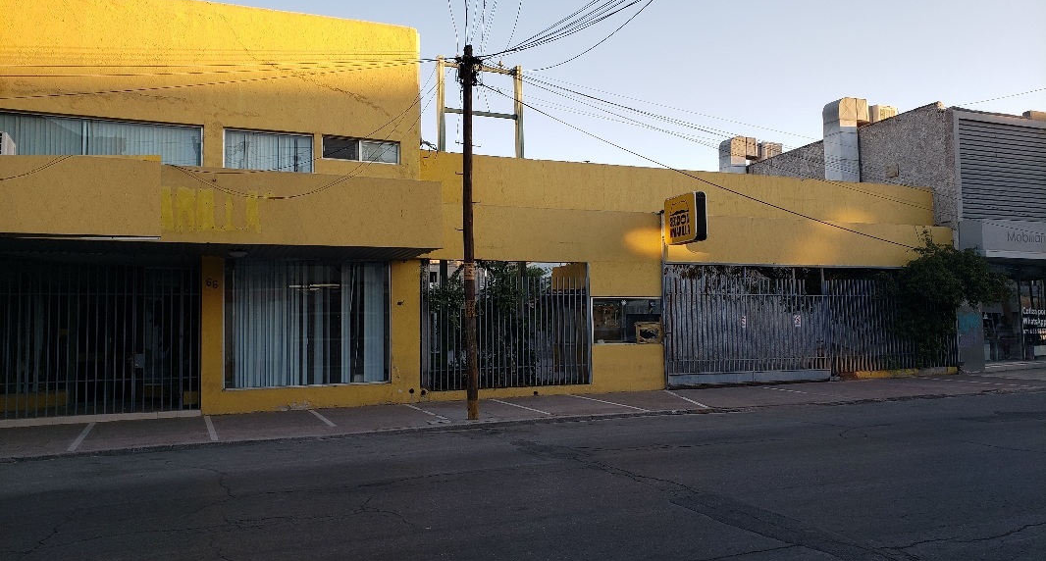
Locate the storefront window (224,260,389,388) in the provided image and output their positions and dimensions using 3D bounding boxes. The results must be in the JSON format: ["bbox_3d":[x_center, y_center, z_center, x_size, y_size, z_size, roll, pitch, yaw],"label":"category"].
[{"bbox_3d":[-3.937,0.805,14.612,3.013,2.334,0.100,1,-4,-22],"label":"storefront window"}]

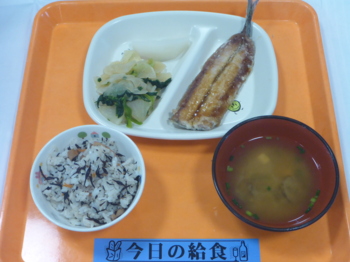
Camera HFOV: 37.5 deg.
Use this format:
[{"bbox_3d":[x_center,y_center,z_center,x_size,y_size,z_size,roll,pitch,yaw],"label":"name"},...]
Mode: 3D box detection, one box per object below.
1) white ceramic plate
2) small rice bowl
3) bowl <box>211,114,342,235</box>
[{"bbox_3d":[0.006,-0.060,0.577,0.213,0.024,0.170,3,62,1],"label":"white ceramic plate"},{"bbox_3d":[-0.080,0.054,0.500,0.106,0.054,0.106,0,62,0],"label":"small rice bowl"},{"bbox_3d":[0.091,0.051,0.495,0.114,0.066,0.114,0,62,0],"label":"bowl"}]

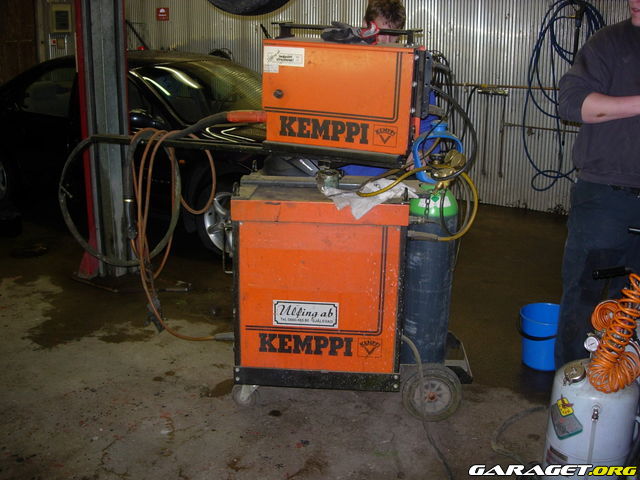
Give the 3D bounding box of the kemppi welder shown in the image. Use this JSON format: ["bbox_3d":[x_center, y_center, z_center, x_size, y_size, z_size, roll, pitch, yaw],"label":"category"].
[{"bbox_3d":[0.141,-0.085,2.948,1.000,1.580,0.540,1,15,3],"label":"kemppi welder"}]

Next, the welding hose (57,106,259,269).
[{"bbox_3d":[-0.699,-0.217,3.070,0.970,0.720,0.280,5,16,16],"label":"welding hose"}]

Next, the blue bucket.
[{"bbox_3d":[1.109,0.477,3.439,0.280,0.255,0.280,0,15,0],"label":"blue bucket"}]

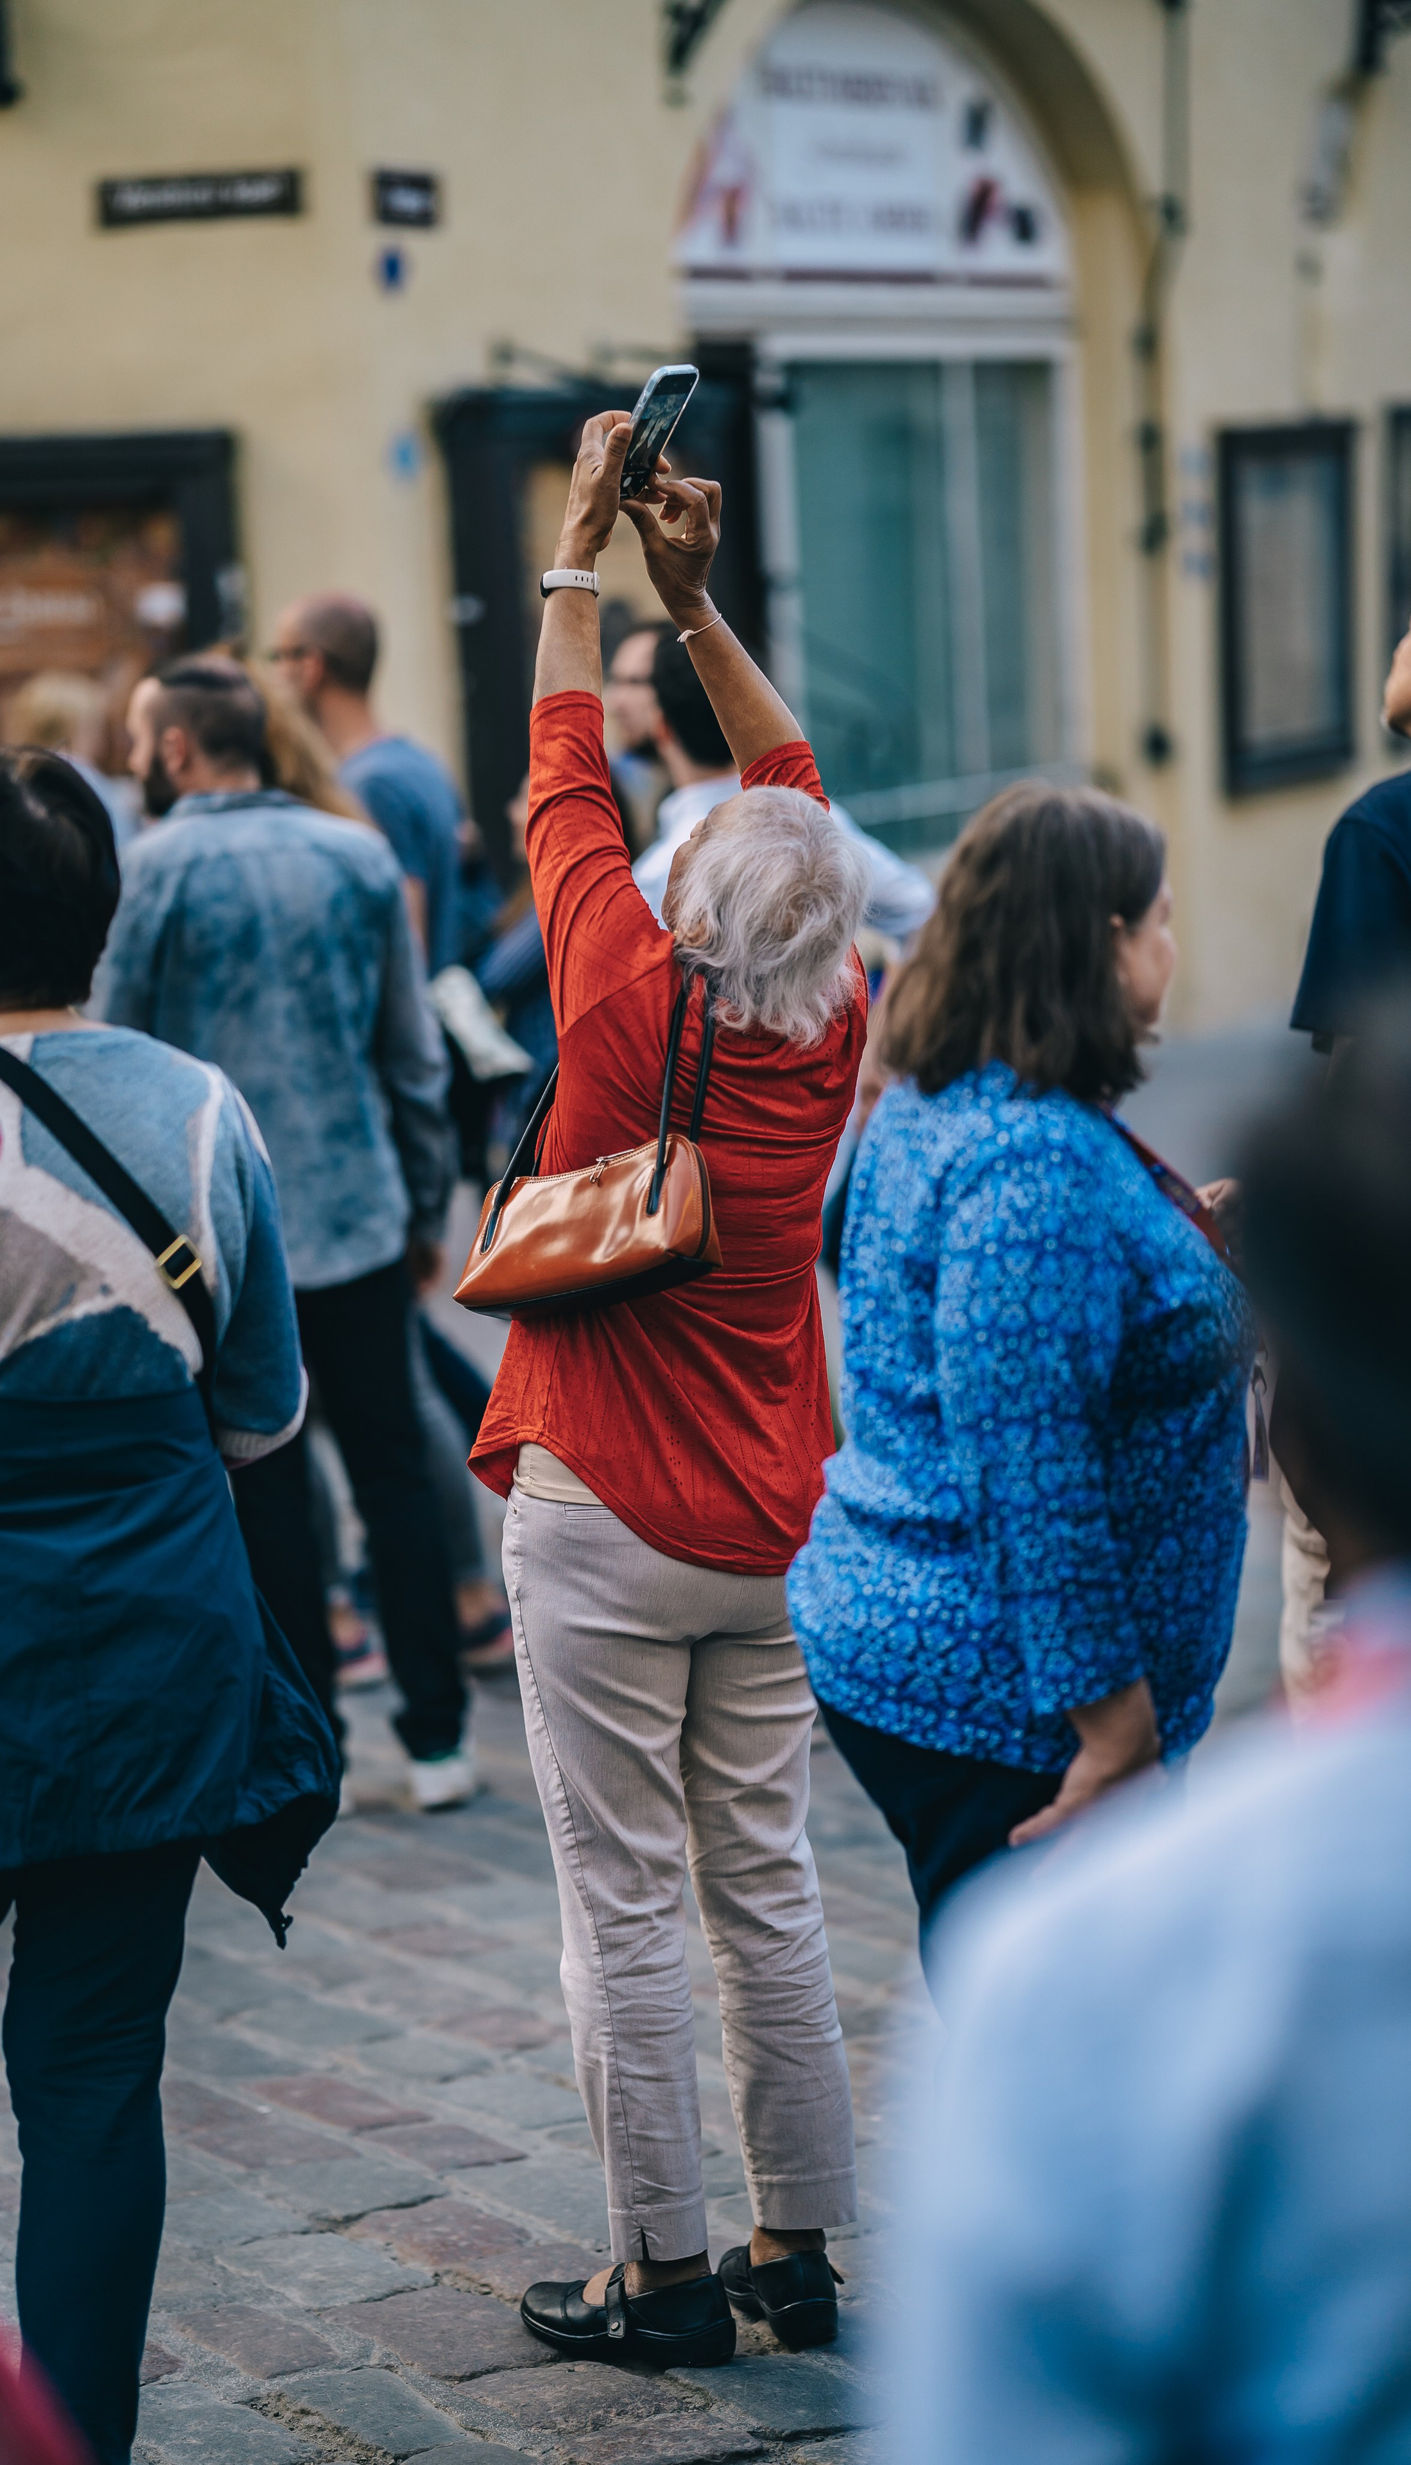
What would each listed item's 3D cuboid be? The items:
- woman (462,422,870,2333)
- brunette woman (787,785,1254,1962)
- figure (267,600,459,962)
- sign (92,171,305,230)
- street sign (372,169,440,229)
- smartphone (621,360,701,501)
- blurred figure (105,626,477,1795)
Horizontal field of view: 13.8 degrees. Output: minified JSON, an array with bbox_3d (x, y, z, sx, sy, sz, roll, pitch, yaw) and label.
[{"bbox_3d":[-0.037,0.166,5.900,0.430,1.965,0.470,-4,6,-30],"label":"woman"},{"bbox_3d":[0.278,0.405,5.050,0.410,1.580,0.500,-3,5,-25],"label":"brunette woman"},{"bbox_3d":[-0.617,-0.274,10.900,0.360,1.820,0.500,2,6,37],"label":"figure"},{"bbox_3d":[-1.964,-4.020,22.600,0.850,0.195,0.030,0,5,17],"label":"sign"},{"bbox_3d":[-1.163,-4.008,22.600,0.030,0.210,0.350,4,7,45],"label":"street sign"},{"bbox_3d":[-0.061,-0.822,6.000,0.011,0.149,0.073,33,17,27],"label":"smartphone"},{"bbox_3d":[-0.626,0.018,8.750,0.560,1.740,0.380,-3,5,-21],"label":"blurred figure"}]

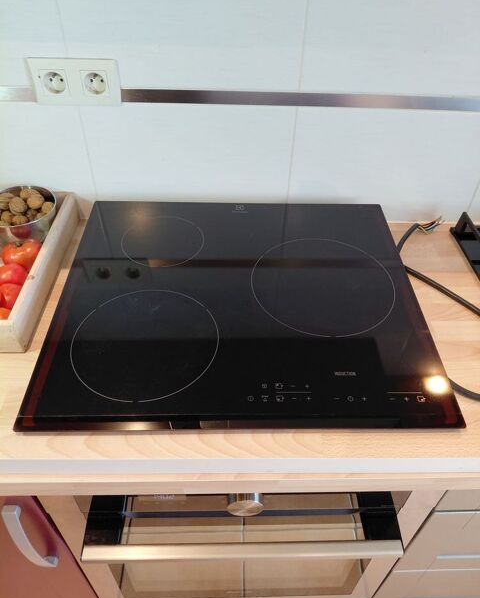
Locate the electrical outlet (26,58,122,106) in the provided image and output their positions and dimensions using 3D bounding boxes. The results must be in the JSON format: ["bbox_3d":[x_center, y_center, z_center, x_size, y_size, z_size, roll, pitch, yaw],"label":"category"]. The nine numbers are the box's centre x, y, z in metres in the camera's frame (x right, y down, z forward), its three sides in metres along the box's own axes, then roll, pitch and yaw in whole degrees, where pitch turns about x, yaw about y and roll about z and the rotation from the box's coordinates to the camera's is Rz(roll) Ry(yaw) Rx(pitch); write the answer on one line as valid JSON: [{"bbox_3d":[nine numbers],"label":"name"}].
[{"bbox_3d":[-0.287,-0.378,0.805,0.152,0.080,0.012,1,46,0],"label":"electrical outlet"}]

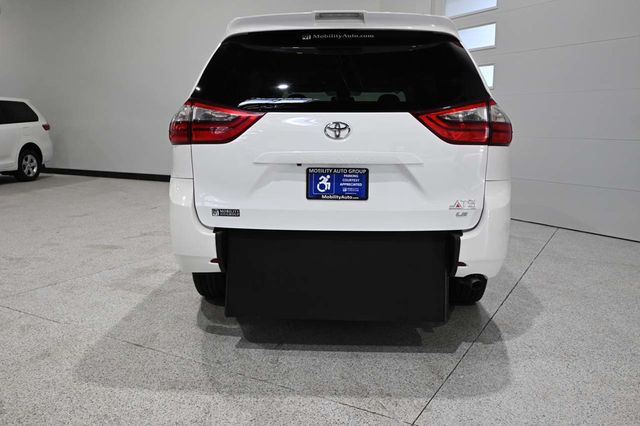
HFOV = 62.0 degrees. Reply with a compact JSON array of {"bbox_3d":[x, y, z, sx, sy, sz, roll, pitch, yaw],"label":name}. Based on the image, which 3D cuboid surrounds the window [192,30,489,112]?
[{"bbox_3d":[0.097,-0.717,2.743,1.510,0.480,0.130,1,-18,3],"label":"window"}]

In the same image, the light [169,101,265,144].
[{"bbox_3d":[-0.539,-0.476,2.783,0.530,0.220,0.230,1,10,3],"label":"light"}]

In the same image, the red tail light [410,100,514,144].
[{"bbox_3d":[0.720,-0.461,2.707,0.520,0.220,0.230,1,10,3],"label":"red tail light"}]

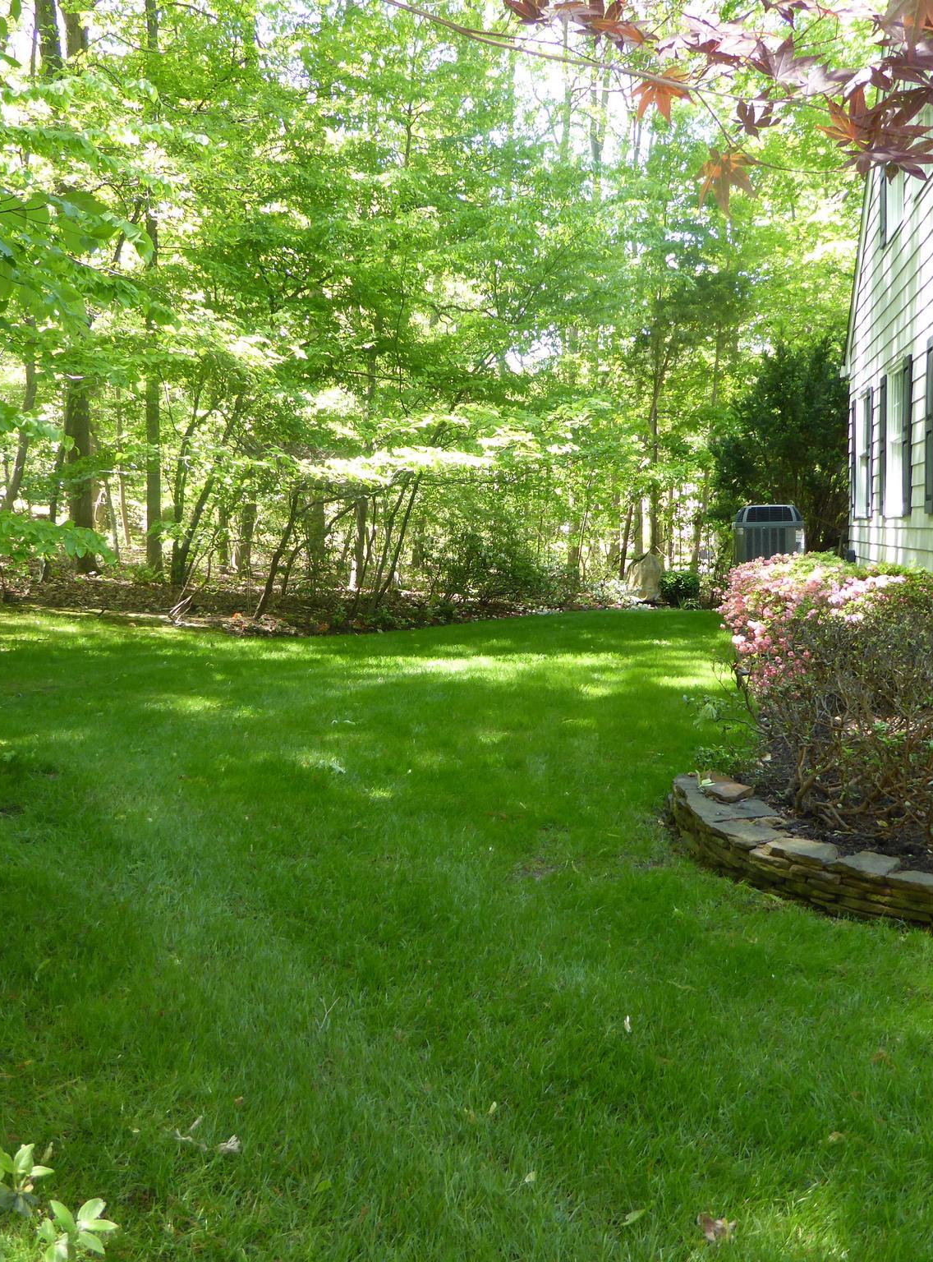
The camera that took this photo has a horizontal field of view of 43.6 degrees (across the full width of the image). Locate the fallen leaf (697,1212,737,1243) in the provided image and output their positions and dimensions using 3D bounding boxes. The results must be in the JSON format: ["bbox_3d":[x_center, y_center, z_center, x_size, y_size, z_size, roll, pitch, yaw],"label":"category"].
[{"bbox_3d":[0.472,1.125,2.200,0.066,0.025,0.050,0,5,12],"label":"fallen leaf"}]

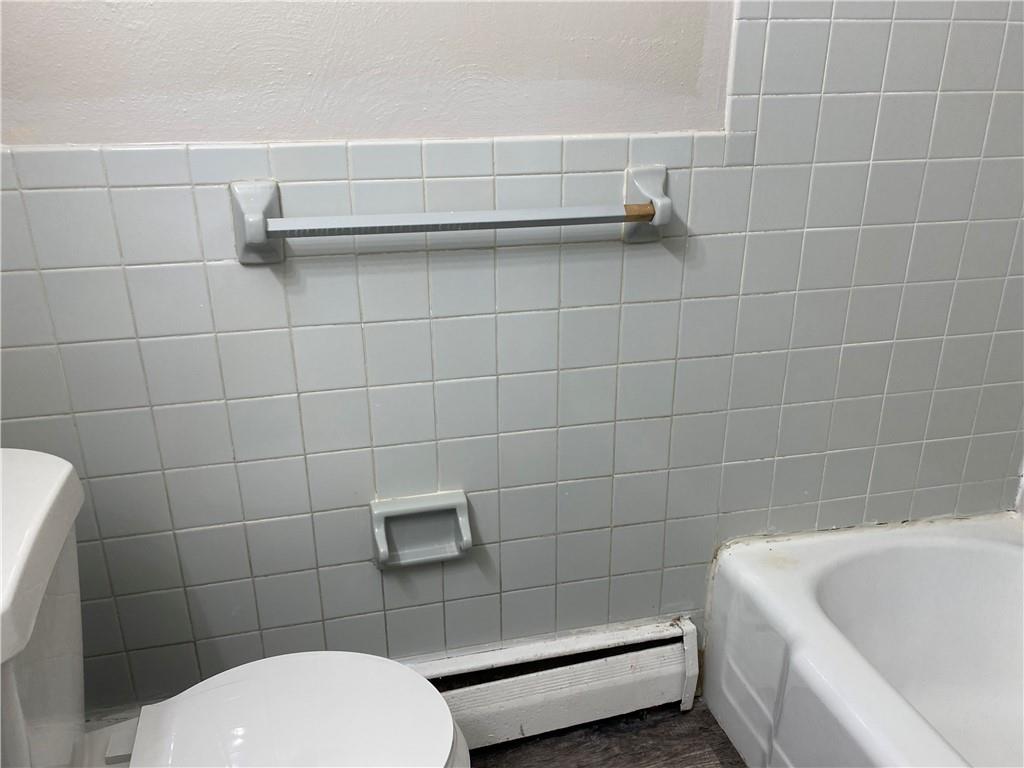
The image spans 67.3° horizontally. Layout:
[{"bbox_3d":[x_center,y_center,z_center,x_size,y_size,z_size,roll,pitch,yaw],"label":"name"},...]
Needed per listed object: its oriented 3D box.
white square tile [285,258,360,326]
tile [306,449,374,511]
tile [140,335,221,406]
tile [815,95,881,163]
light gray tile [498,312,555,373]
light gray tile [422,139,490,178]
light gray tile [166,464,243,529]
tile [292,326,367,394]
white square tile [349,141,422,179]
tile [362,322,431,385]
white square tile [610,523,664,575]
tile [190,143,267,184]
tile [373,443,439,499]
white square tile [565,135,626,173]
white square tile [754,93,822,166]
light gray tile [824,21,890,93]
[{"bbox_3d":[-0.292,-0.145,1.190,0.108,0.108,0.009,-5,22,-12],"label":"white square tile"},{"bbox_3d":[-0.288,0.162,1.308,0.108,0.108,0.009,-5,22,-12],"label":"tile"},{"bbox_3d":[-0.505,-0.022,1.180,0.108,0.108,0.008,-5,22,-12],"label":"tile"},{"bbox_3d":[0.560,-0.427,1.287,0.108,0.108,0.010,-5,22,-12],"label":"tile"},{"bbox_3d":[0.026,-0.072,1.294,0.108,0.108,0.010,-5,22,-12],"label":"light gray tile"},{"bbox_3d":[-0.080,-0.343,1.165,0.108,0.055,0.009,-5,21,-13],"label":"light gray tile"},{"bbox_3d":[-0.503,0.182,1.259,0.108,0.108,0.008,-5,22,-12],"label":"light gray tile"},{"bbox_3d":[-0.291,-0.041,1.225,0.108,0.108,0.008,-5,22,-12],"label":"tile"},{"bbox_3d":[-0.187,-0.332,1.138,0.108,0.055,0.010,-5,22,-12],"label":"white square tile"},{"bbox_3d":[-0.185,-0.051,1.246,0.108,0.108,0.010,-5,22,-12],"label":"tile"},{"bbox_3d":[0.244,0.318,1.496,0.108,0.108,0.009,-5,22,-12],"label":"white square tile"},{"bbox_3d":[-0.403,-0.313,1.097,0.108,0.053,0.010,-5,22,-12],"label":"tile"},{"bbox_3d":[-0.181,0.153,1.328,0.108,0.108,0.010,-5,21,-12],"label":"tile"},{"bbox_3d":[0.131,-0.362,1.213,0.108,0.055,0.009,-5,21,-13],"label":"white square tile"},{"bbox_3d":[0.451,-0.417,1.264,0.108,0.108,0.010,-5,22,-12],"label":"white square tile"},{"bbox_3d":[0.556,-0.526,1.244,0.108,0.108,0.010,-5,22,-12],"label":"light gray tile"}]

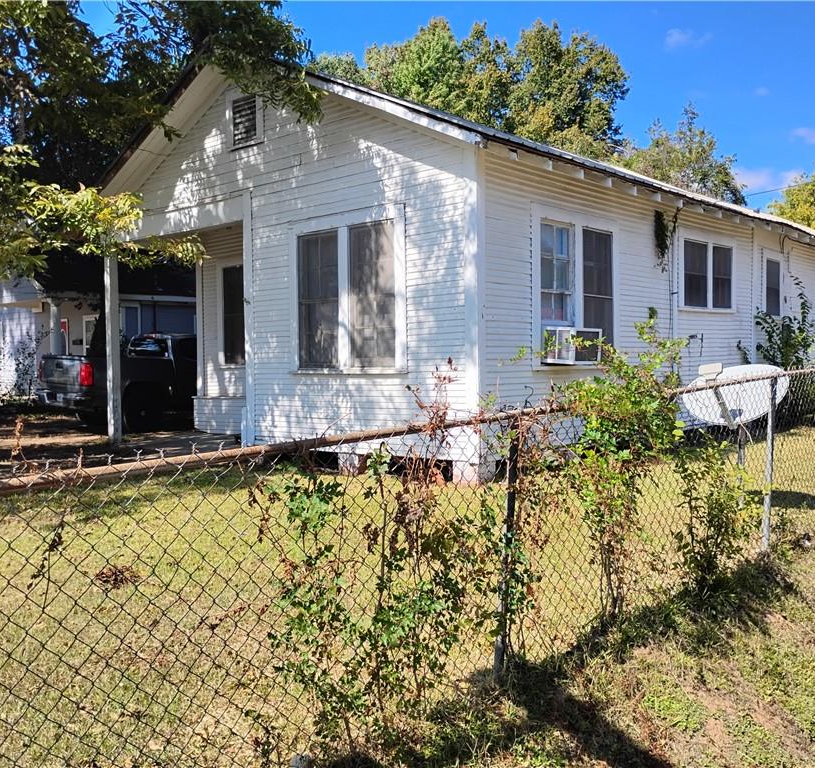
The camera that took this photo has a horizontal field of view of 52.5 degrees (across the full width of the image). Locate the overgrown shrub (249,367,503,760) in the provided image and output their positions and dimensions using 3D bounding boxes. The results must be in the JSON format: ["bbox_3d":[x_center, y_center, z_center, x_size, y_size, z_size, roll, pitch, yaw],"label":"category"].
[{"bbox_3d":[-0.112,0.693,3.550,1.050,1.500,0.450,-2,2,-44],"label":"overgrown shrub"}]

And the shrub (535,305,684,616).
[{"bbox_3d":[1.161,0.458,4.750,0.920,1.700,0.480,-2,2,-44],"label":"shrub"}]

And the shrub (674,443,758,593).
[{"bbox_3d":[2.030,0.832,5.450,0.480,0.980,0.450,-2,2,-44],"label":"shrub"}]

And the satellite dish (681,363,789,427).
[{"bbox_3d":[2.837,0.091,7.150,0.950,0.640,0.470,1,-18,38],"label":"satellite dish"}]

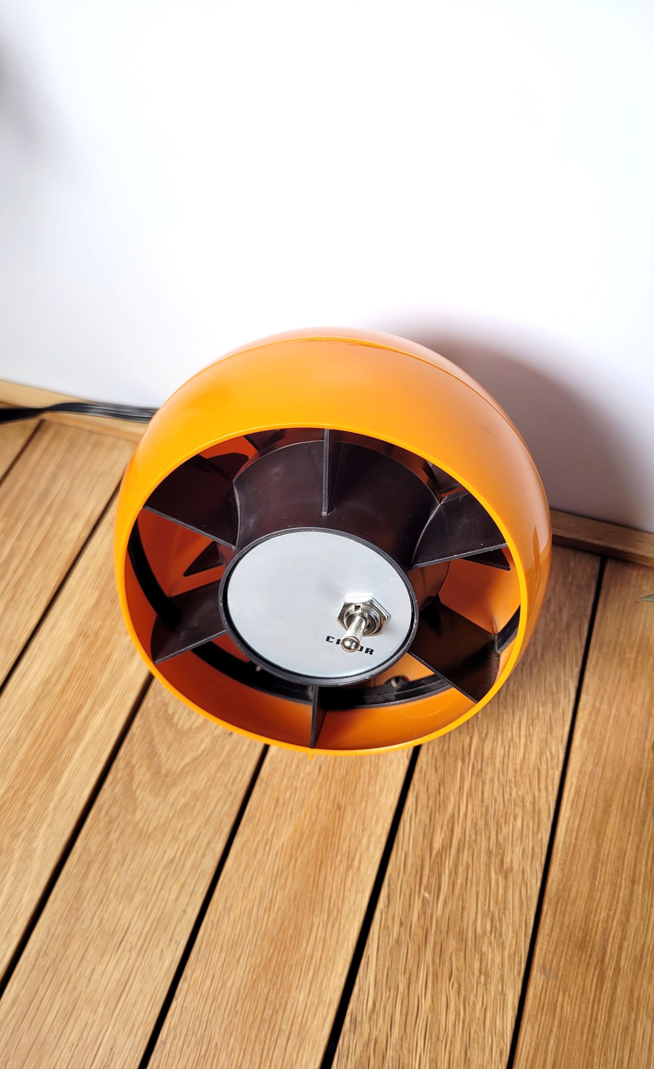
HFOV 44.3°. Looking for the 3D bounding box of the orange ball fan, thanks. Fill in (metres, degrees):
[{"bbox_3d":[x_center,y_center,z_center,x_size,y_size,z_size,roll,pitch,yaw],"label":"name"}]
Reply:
[{"bbox_3d":[0.003,-0.002,0.318,0.162,0.165,0.144,4,45,6],"label":"orange ball fan"}]

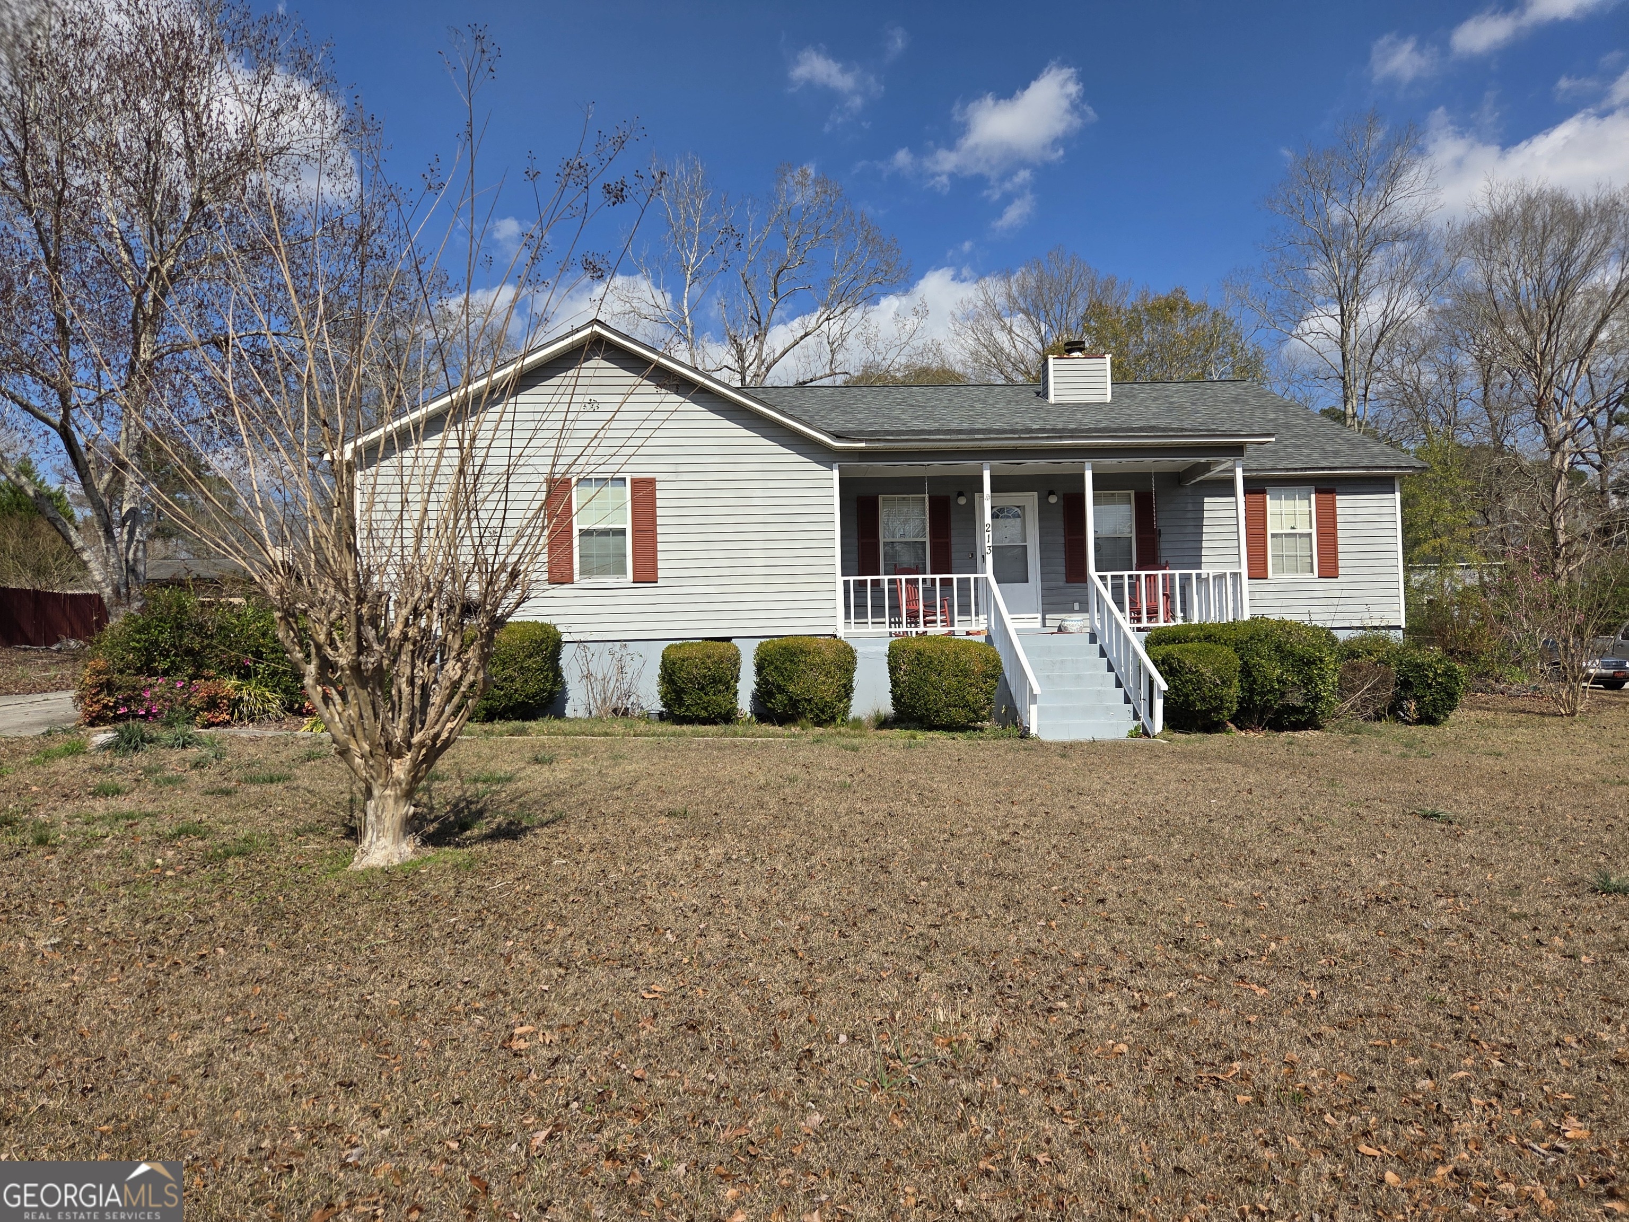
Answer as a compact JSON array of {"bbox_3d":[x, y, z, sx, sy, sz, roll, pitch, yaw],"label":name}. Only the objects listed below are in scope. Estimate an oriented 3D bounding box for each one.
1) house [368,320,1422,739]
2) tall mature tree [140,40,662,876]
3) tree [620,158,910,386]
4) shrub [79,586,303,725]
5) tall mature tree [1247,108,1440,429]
[{"bbox_3d":[1.062,-1.466,21.202,16.761,6.650,12.000,-1,-2,-6],"label":"house"},{"bbox_3d":[-2.544,-1.031,6.723,3.200,5.129,3.100,-1,-2,-6],"label":"tall mature tree"},{"bbox_3d":[-1.677,-7.388,41.695,11.000,20.350,10.000,-1,-2,-6],"label":"tree"},{"bbox_3d":[-8.173,0.557,14.201,2.700,1.764,1.900,-1,-2,-6],"label":"shrub"},{"bbox_3d":[18.339,-7.218,36.704,6.600,19.729,6.300,-1,-2,-6],"label":"tall mature tree"}]

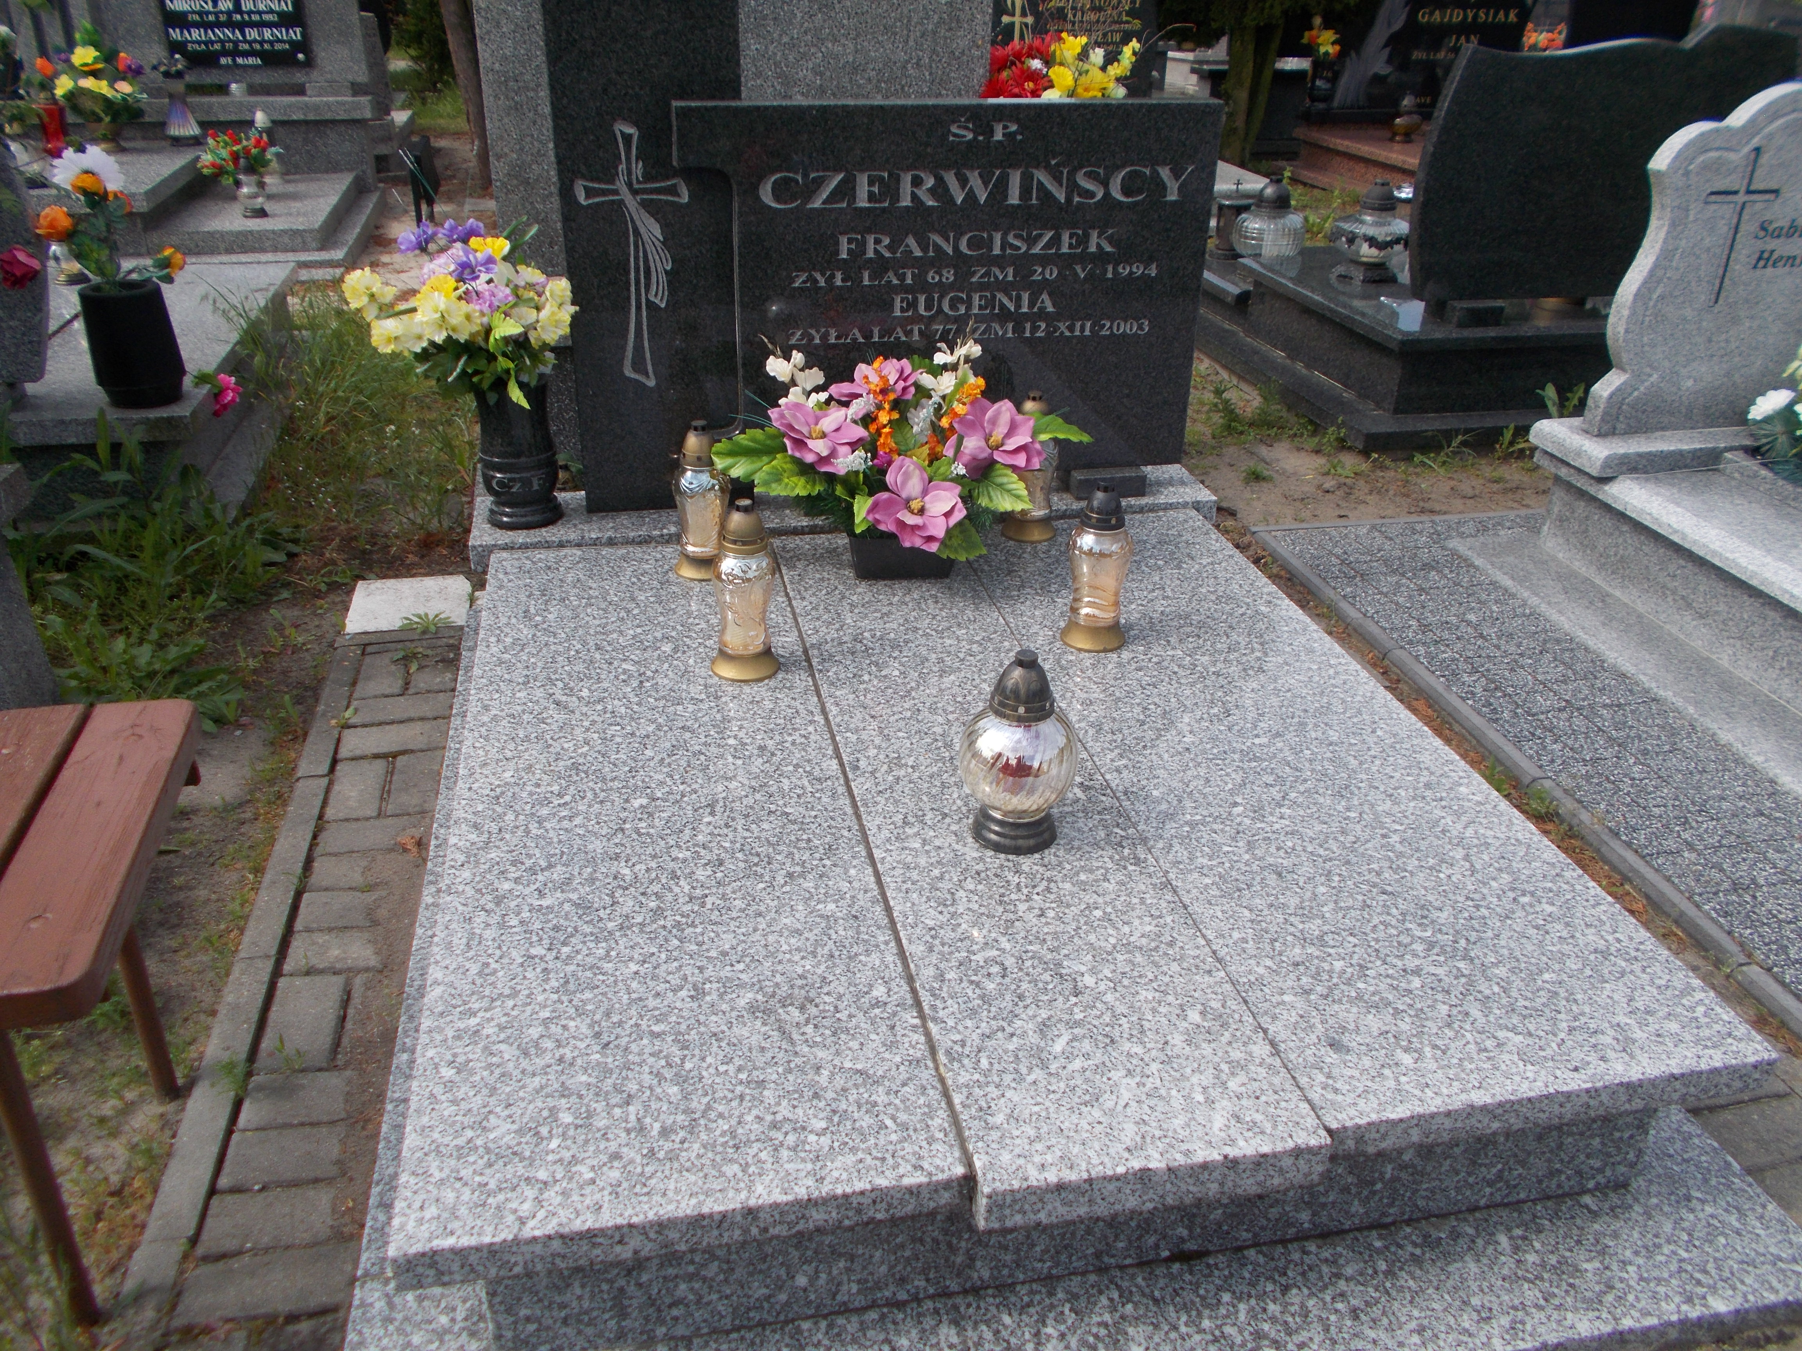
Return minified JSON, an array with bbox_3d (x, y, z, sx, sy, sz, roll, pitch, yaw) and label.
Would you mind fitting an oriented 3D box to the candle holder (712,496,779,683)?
[{"bbox_3d":[-0.244,-0.135,2.098,0.109,0.272,0.109,-4,27,-11],"label":"candle holder"}]

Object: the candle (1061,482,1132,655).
[{"bbox_3d":[0.327,-0.179,2.205,0.113,0.257,0.113,-4,27,-11],"label":"candle"}]

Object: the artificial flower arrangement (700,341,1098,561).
[{"bbox_3d":[0.003,-0.390,2.444,0.660,0.400,0.380,-4,27,-11],"label":"artificial flower arrangement"}]

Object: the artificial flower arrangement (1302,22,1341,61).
[{"bbox_3d":[2.173,-3.280,7.000,0.210,0.200,0.190,-4,27,-11],"label":"artificial flower arrangement"}]

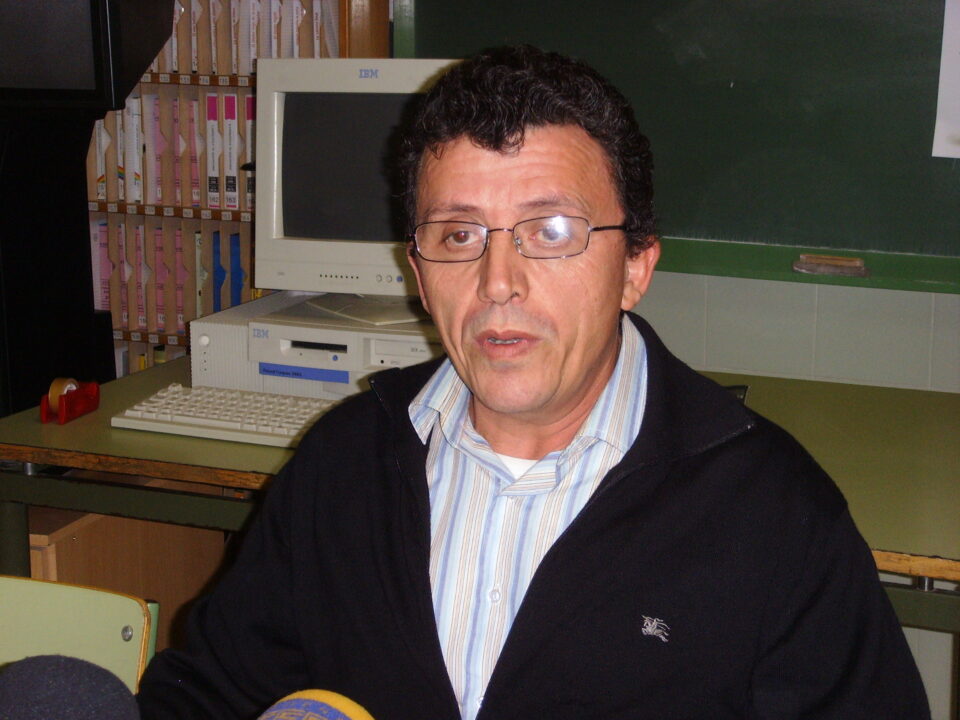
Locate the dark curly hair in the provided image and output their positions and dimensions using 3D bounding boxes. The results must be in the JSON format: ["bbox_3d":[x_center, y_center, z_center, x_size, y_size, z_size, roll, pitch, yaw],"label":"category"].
[{"bbox_3d":[0.033,-0.140,1.446,0.190,0.185,0.215,2,7,11],"label":"dark curly hair"}]

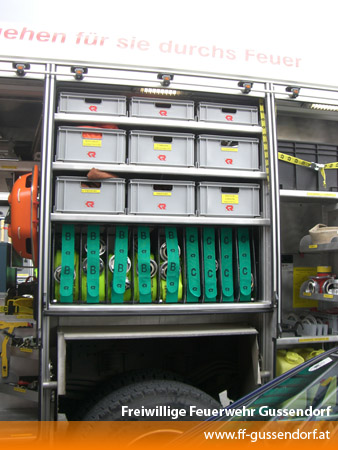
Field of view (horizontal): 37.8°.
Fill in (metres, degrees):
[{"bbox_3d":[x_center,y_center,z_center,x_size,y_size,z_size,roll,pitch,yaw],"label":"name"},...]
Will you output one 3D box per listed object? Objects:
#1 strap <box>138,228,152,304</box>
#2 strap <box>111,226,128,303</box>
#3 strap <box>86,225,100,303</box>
[{"bbox_3d":[-0.139,0.232,2.928,0.076,0.449,0.030,1,-7,-12],"label":"strap"},{"bbox_3d":[-0.288,0.227,2.889,0.090,0.452,0.030,1,-8,-12],"label":"strap"},{"bbox_3d":[-0.438,0.224,2.864,0.076,0.445,0.030,1,-7,-12],"label":"strap"}]

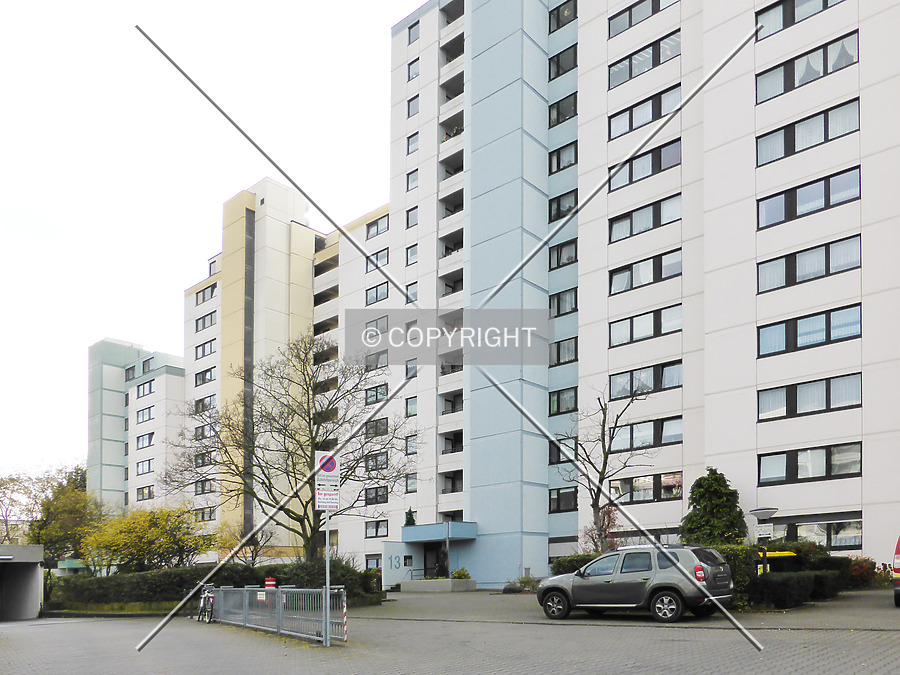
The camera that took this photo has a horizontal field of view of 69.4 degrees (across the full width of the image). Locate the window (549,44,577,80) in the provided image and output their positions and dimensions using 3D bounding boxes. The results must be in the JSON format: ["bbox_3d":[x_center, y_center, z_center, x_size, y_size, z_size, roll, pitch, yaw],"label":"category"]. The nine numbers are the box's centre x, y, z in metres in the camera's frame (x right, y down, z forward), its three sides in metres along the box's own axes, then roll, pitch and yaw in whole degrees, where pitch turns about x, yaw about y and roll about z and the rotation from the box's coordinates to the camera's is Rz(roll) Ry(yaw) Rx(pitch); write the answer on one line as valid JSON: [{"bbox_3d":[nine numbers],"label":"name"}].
[{"bbox_3d":[6.452,-15.530,36.860,1.800,1.330,0.200,-8,-13,40],"label":"window"}]

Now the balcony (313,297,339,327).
[{"bbox_3d":[-11.119,-2.325,59.460,3.450,1.650,0.700,-8,-13,40],"label":"balcony"}]

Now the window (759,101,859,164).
[{"bbox_3d":[14.857,-8.438,27.085,3.800,1.310,0.200,-8,-13,40],"label":"window"}]

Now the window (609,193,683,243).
[{"bbox_3d":[10.106,-6.151,33.600,3.800,1.370,0.200,-7,-11,37],"label":"window"}]

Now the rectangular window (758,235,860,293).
[{"bbox_3d":[14.988,-3.064,27.100,3.800,1.370,0.200,-7,-11,37],"label":"rectangular window"}]

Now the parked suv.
[{"bbox_3d":[4.216,5.668,15.100,4.320,1.690,1.820,-11,-19,36],"label":"parked suv"}]

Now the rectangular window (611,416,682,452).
[{"bbox_3d":[10.037,5.064,33.435,3.820,1.310,0.200,-8,-13,40],"label":"rectangular window"}]

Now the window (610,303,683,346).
[{"bbox_3d":[9.981,-0.611,33.100,3.800,1.370,0.200,-7,-11,37],"label":"window"}]

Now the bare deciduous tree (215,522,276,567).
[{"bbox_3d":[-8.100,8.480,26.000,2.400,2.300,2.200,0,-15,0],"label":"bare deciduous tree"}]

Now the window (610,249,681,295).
[{"bbox_3d":[10.025,-3.278,33.435,3.820,1.310,0.200,-8,-13,40],"label":"window"}]

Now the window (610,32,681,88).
[{"bbox_3d":[10.234,-14.627,34.200,3.800,1.370,0.200,-7,-11,37],"label":"window"}]

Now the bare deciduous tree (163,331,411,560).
[{"bbox_3d":[-6.000,4.246,24.000,8.700,8.900,7.600,0,-15,0],"label":"bare deciduous tree"}]

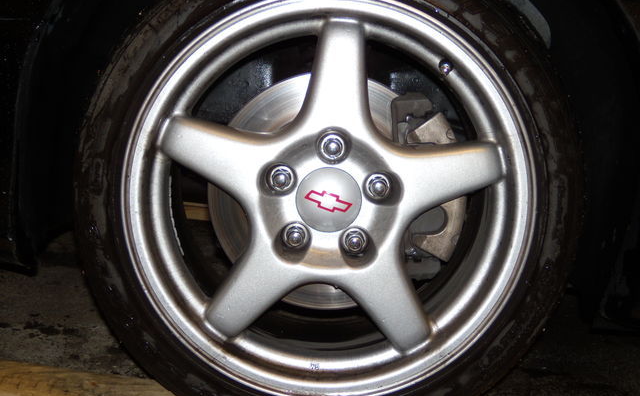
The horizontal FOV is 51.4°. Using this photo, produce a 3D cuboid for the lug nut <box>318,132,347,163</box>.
[{"bbox_3d":[0.015,-0.059,0.780,0.027,0.027,0.031,0,6,-1],"label":"lug nut"}]

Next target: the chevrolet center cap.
[{"bbox_3d":[0.010,0.002,0.773,0.075,0.075,0.017,13,6,-2],"label":"chevrolet center cap"}]

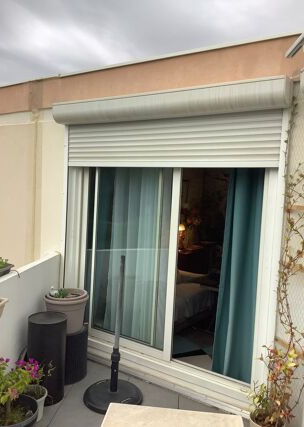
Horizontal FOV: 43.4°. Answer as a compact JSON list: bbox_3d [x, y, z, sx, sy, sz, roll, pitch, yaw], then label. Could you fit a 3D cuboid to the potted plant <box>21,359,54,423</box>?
[{"bbox_3d":[-0.802,1.245,2.715,0.230,0.410,0.220,5,3,33],"label":"potted plant"}]

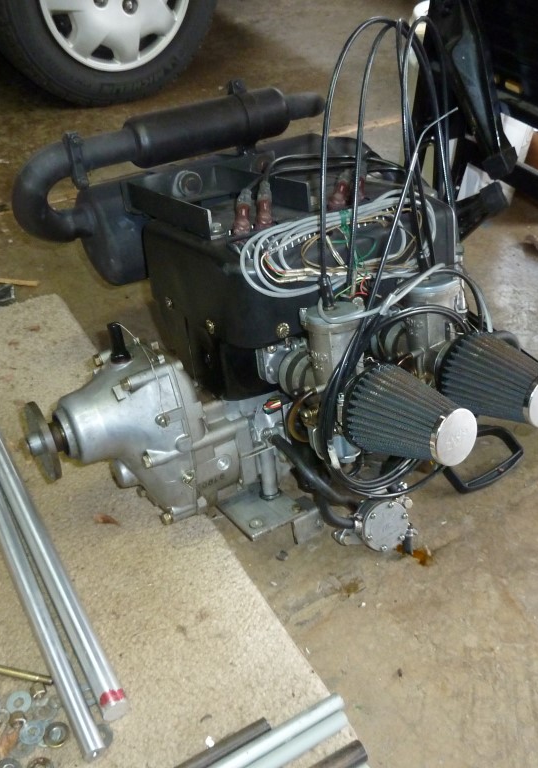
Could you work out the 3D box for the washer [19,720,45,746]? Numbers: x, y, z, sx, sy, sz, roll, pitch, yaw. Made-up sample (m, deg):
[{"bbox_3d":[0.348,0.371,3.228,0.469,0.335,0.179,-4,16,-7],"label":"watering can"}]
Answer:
[{"bbox_3d":[-0.222,0.327,0.694,0.023,0.002,0.023,0,42,0],"label":"washer"}]

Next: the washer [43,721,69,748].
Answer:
[{"bbox_3d":[-0.199,0.328,0.691,0.024,0.004,0.024,0,42,0],"label":"washer"}]

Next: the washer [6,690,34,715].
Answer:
[{"bbox_3d":[-0.241,0.309,0.716,0.023,0.002,0.023,0,42,0],"label":"washer"}]

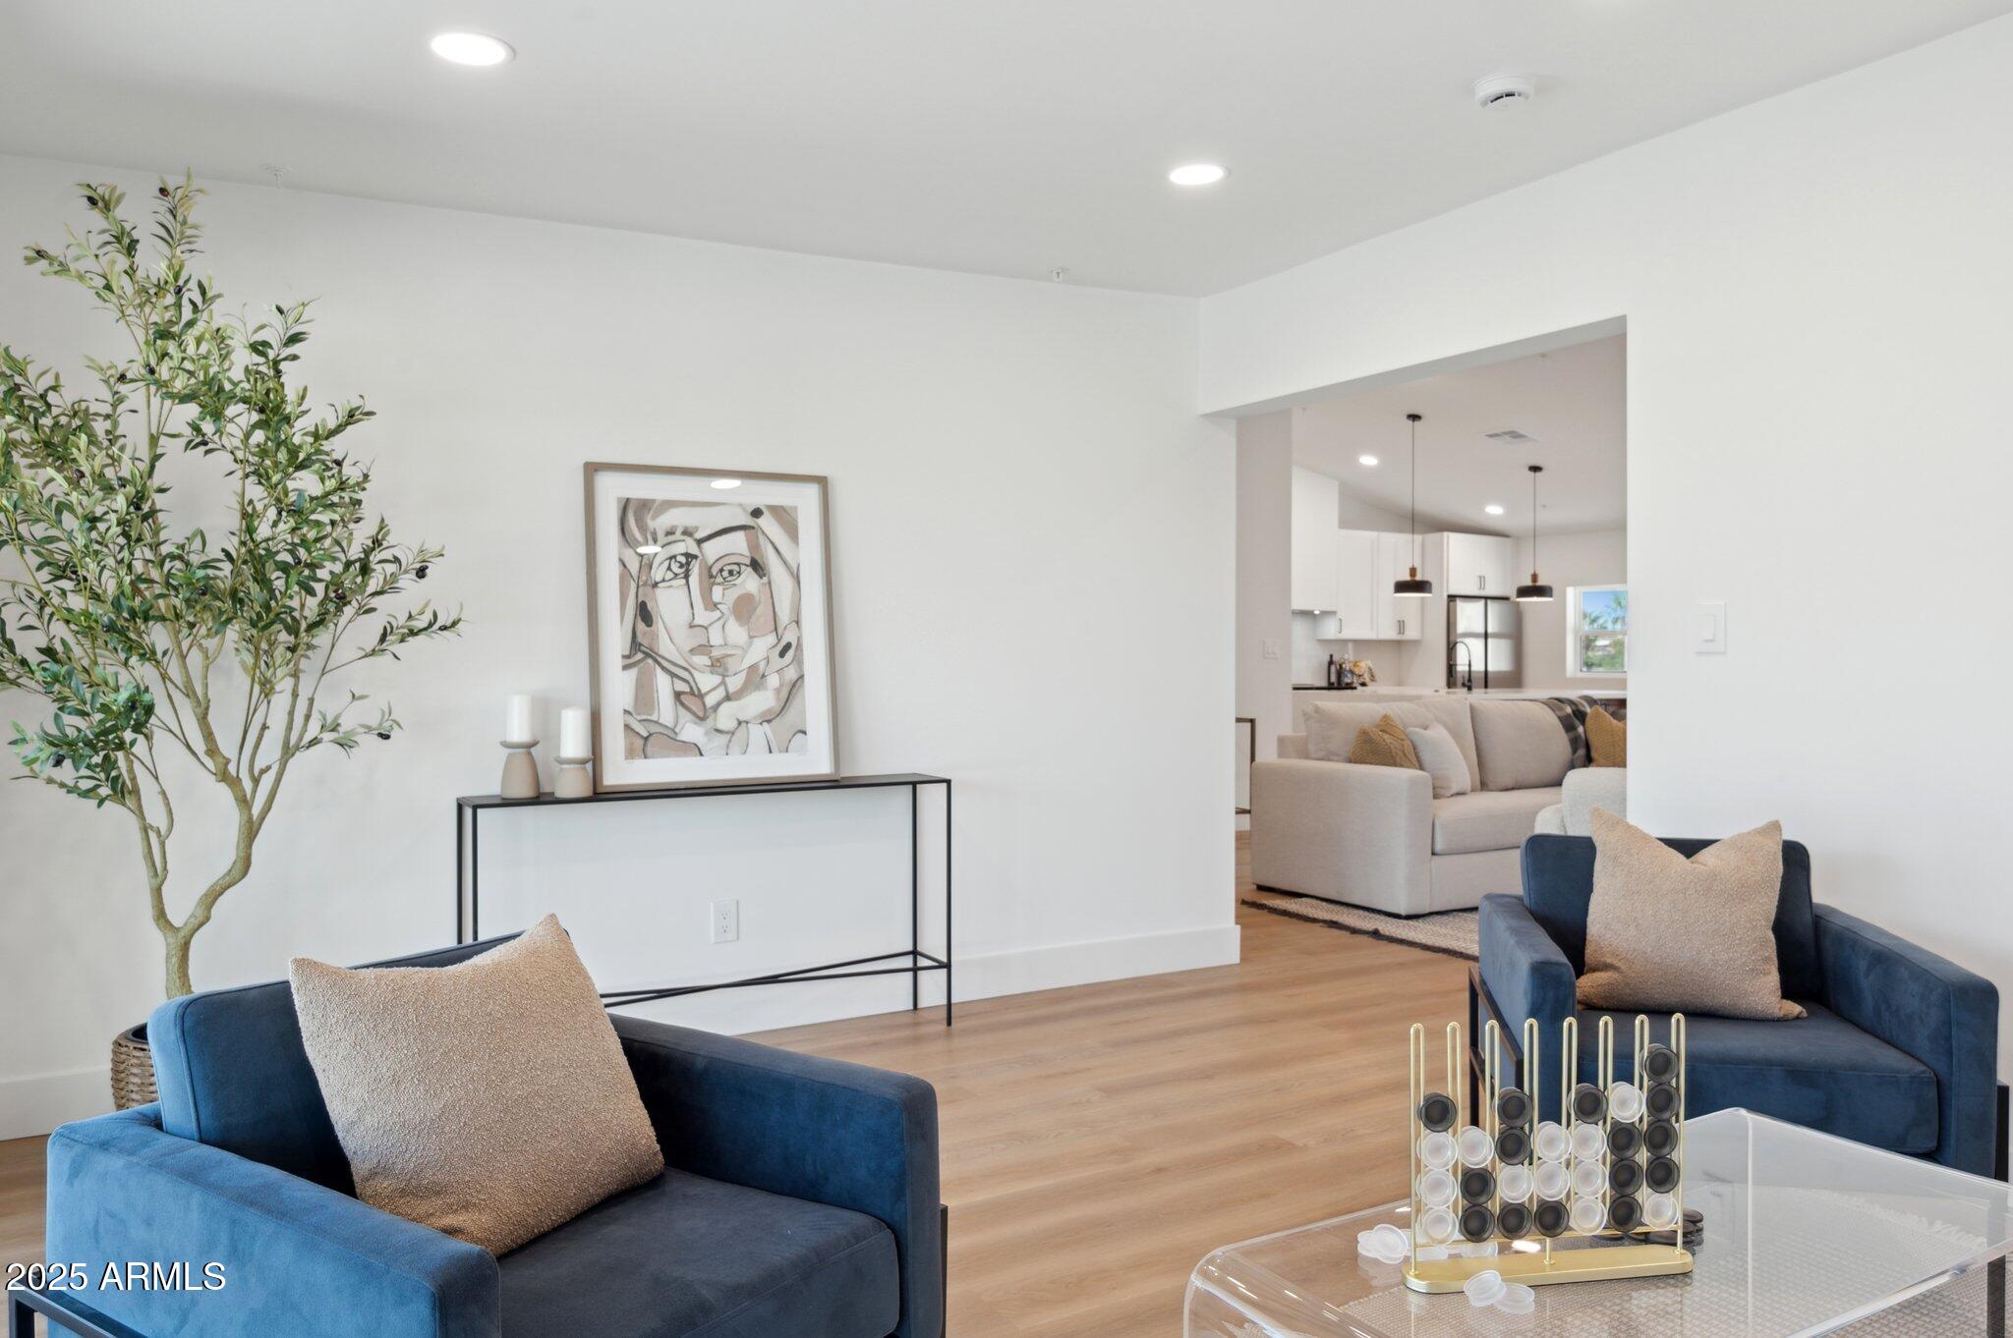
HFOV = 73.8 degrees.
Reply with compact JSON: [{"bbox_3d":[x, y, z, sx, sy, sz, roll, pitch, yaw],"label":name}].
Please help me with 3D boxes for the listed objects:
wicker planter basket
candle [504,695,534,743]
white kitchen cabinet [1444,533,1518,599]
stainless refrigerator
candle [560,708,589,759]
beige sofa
[{"bbox_3d":[-1.884,0.996,3.053,0.301,0.301,0.301,0,1,-31],"label":"wicker planter basket"},{"bbox_3d":[-1.350,0.137,3.713,0.073,0.136,0.073,0,1,-31],"label":"candle"},{"bbox_3d":[4.049,-0.910,12.105,0.948,0.530,0.610,0,1,-31],"label":"white kitchen cabinet"},{"bbox_3d":[3.995,0.253,12.061,0.951,1.729,0.783,0,1,-31],"label":"stainless refrigerator"},{"bbox_3d":[-1.215,0.179,3.774,0.074,0.143,0.074,0,1,-31],"label":"candle"},{"bbox_3d":[2.541,0.650,7.106,2.329,0.915,1.017,0,1,-31],"label":"beige sofa"}]

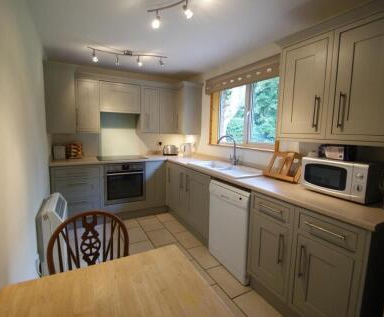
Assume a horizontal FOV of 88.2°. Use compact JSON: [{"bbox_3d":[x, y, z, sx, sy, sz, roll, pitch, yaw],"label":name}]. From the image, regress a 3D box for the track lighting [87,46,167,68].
[{"bbox_3d":[-0.755,-1.216,2.391,0.920,0.200,0.190,-2,8,-22],"label":"track lighting"}]

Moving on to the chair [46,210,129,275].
[{"bbox_3d":[-0.459,0.772,0.963,0.430,0.910,0.520,-4,9,-30],"label":"chair"}]

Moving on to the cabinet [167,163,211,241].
[{"bbox_3d":[0.154,0.478,2.837,0.580,0.760,1.180,-4,9,-30],"label":"cabinet"}]

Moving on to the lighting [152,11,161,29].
[{"bbox_3d":[-0.267,-1.067,1.524,0.065,0.125,0.070,-1,8,-13],"label":"lighting"}]

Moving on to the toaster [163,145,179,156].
[{"bbox_3d":[-0.376,-0.140,3.529,0.260,0.180,0.165,0,8,-8],"label":"toaster"}]

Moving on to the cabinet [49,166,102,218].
[{"bbox_3d":[-1.610,0.453,2.829,0.570,0.760,0.580,-4,9,-30],"label":"cabinet"}]

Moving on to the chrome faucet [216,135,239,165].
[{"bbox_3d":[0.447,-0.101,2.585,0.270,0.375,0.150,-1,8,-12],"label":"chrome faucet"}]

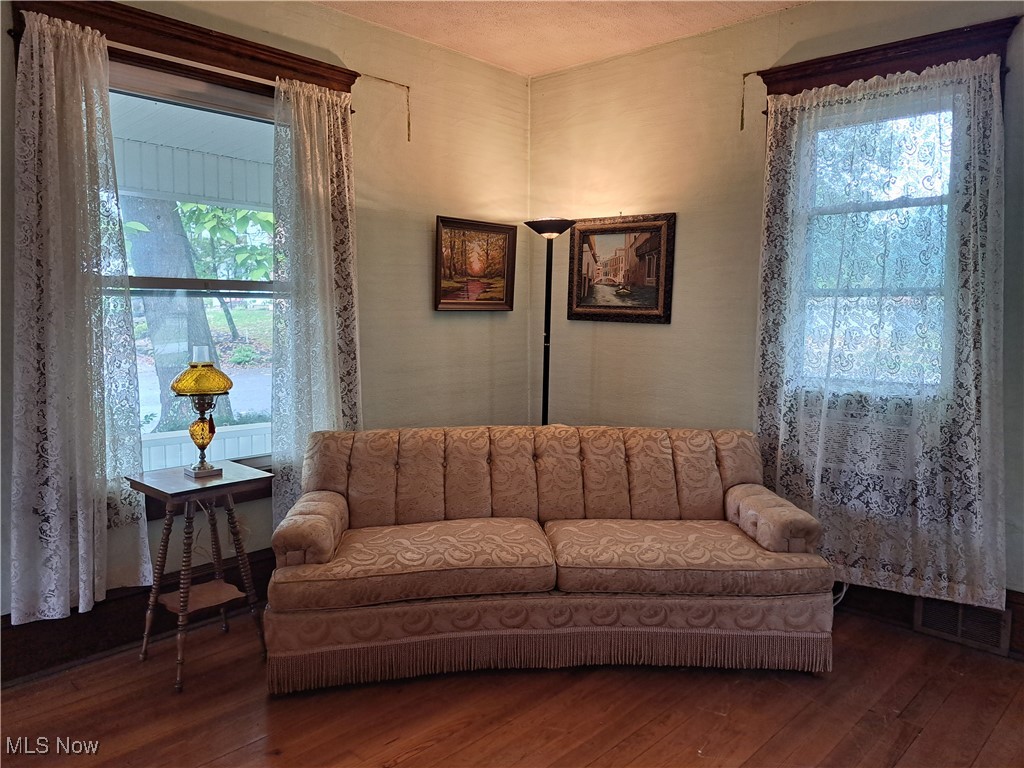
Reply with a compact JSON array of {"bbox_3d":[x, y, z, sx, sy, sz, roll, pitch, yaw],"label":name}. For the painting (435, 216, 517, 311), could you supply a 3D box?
[{"bbox_3d":[-0.202,-0.673,4.074,0.040,0.505,0.630,7,9,42],"label":"painting"}]

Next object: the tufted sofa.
[{"bbox_3d":[0.153,0.655,3.039,2.150,0.800,0.970,0,7,-5],"label":"tufted sofa"}]

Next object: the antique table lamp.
[{"bbox_3d":[-1.197,0.099,2.746,0.242,0.493,0.242,7,9,42],"label":"antique table lamp"}]

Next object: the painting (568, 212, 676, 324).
[{"bbox_3d":[0.597,-0.635,3.962,0.698,0.575,0.050,7,9,42],"label":"painting"}]

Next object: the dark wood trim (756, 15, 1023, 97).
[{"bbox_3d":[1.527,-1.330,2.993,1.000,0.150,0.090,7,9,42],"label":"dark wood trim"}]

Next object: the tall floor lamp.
[{"bbox_3d":[0.183,0.046,3.825,0.272,1.829,0.272,0,7,-5],"label":"tall floor lamp"}]

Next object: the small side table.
[{"bbox_3d":[-1.195,0.712,2.753,0.370,0.727,0.385,7,9,42],"label":"small side table"}]

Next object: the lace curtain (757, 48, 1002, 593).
[{"bbox_3d":[1.552,-0.197,3.036,1.070,2.180,0.120,7,9,42],"label":"lace curtain"}]

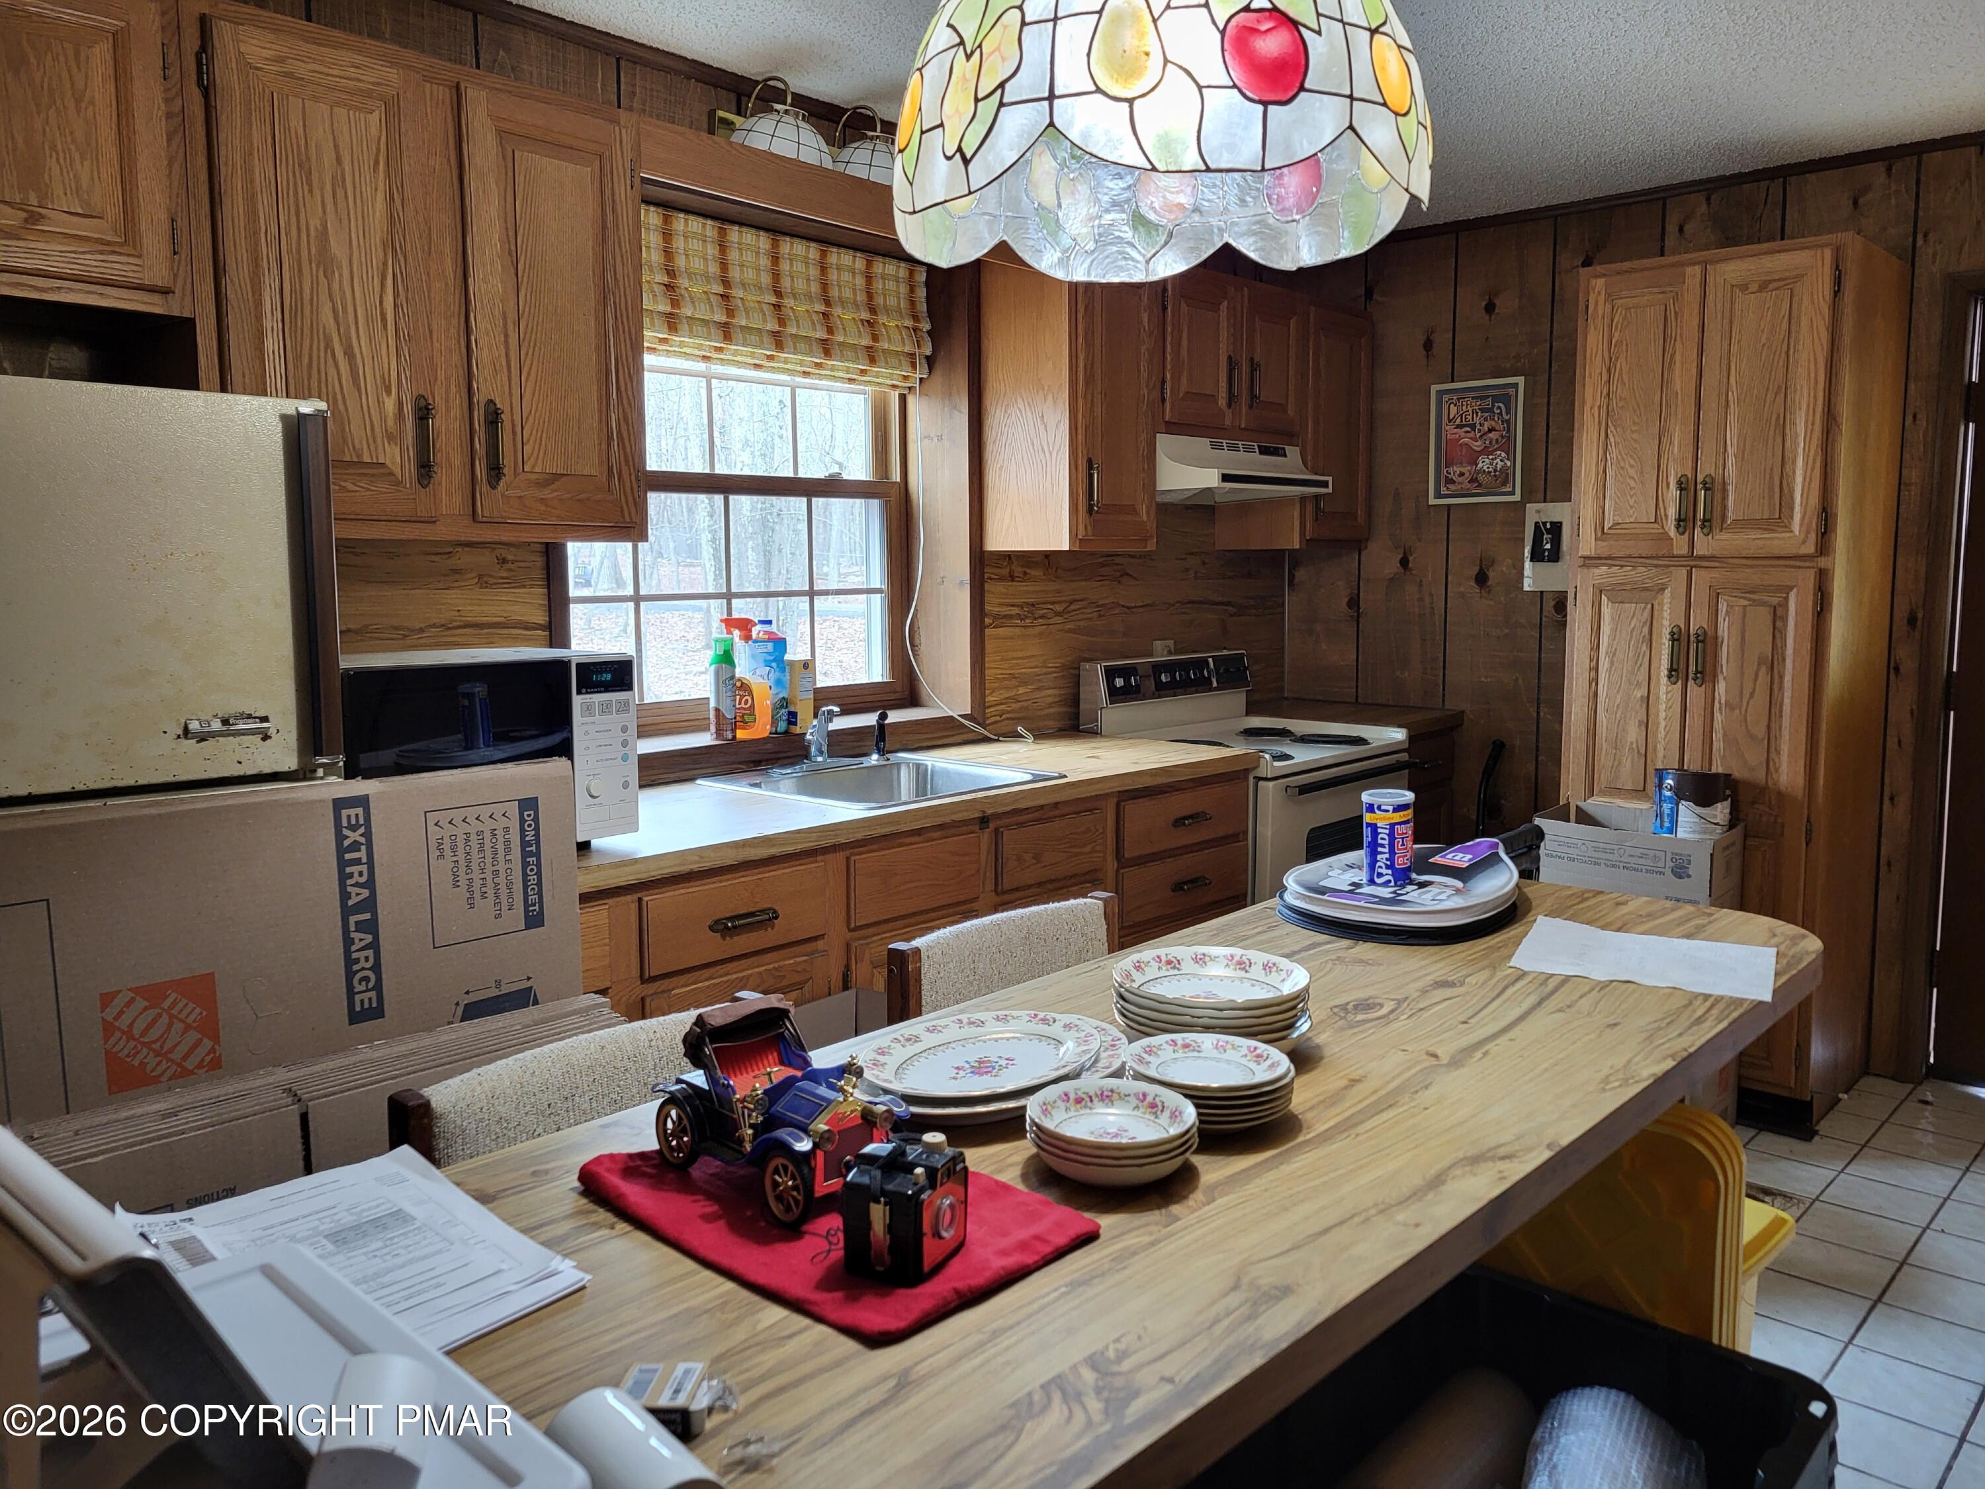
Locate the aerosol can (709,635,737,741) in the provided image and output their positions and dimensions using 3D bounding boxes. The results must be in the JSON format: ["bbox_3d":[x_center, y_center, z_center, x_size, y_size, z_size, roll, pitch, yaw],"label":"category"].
[{"bbox_3d":[-0.621,-0.129,3.439,0.063,0.240,0.063,-1,7,0],"label":"aerosol can"}]

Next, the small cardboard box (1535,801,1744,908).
[{"bbox_3d":[1.573,0.405,3.651,0.430,0.457,0.310,6,9,42],"label":"small cardboard box"}]

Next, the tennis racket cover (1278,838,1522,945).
[{"bbox_3d":[0.586,0.202,2.033,0.420,0.045,0.220,-7,9,-42],"label":"tennis racket cover"}]

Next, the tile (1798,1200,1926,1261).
[{"bbox_3d":[1.795,1.010,3.088,0.200,0.010,0.200,6,9,42],"label":"tile"}]

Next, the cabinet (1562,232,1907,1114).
[{"bbox_3d":[1.919,-0.156,3.898,0.620,2.114,0.593,6,9,42],"label":"cabinet"}]

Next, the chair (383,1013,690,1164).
[{"bbox_3d":[-0.255,0.765,1.501,0.530,0.860,0.460,5,8,43],"label":"chair"}]

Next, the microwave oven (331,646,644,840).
[{"bbox_3d":[-0.924,0.015,2.532,0.360,0.320,0.507,6,9,42],"label":"microwave oven"}]

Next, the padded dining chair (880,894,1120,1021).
[{"bbox_3d":[0.190,0.702,2.053,0.465,0.860,0.530,-6,8,-44],"label":"padded dining chair"}]

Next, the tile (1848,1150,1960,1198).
[{"bbox_3d":[2.082,0.979,3.402,0.204,0.010,0.204,5,8,42],"label":"tile"}]

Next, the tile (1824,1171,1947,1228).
[{"bbox_3d":[1.942,0.996,3.252,0.204,0.010,0.204,5,8,42],"label":"tile"}]

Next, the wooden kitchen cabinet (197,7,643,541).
[{"bbox_3d":[-1.012,-0.739,2.568,0.325,0.770,0.775,5,8,42],"label":"wooden kitchen cabinet"}]

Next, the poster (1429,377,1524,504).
[{"bbox_3d":[1.489,-0.928,4.590,0.298,0.366,0.022,6,9,42],"label":"poster"}]

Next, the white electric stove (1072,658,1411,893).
[{"bbox_3d":[0.745,0.309,4.354,0.690,1.112,0.764,6,9,42],"label":"white electric stove"}]

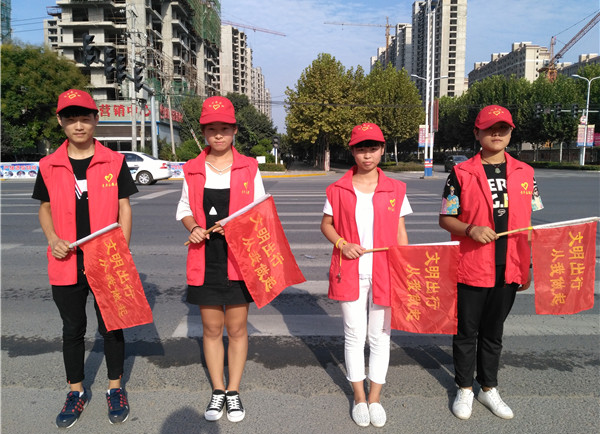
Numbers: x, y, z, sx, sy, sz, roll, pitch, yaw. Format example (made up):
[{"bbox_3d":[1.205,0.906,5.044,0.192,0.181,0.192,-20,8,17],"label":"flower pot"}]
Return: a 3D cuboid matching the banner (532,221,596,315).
[{"bbox_3d":[1.310,0.249,2.410,0.315,0.440,0.060,1,7,7],"label":"banner"}]

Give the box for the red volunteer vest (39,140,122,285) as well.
[{"bbox_3d":[-1.120,-0.027,2.519,0.420,0.750,0.260,-1,8,-10],"label":"red volunteer vest"}]

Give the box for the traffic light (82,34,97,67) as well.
[{"bbox_3d":[-8.597,-6.805,19.800,0.450,1.360,0.460,0,8,0],"label":"traffic light"}]

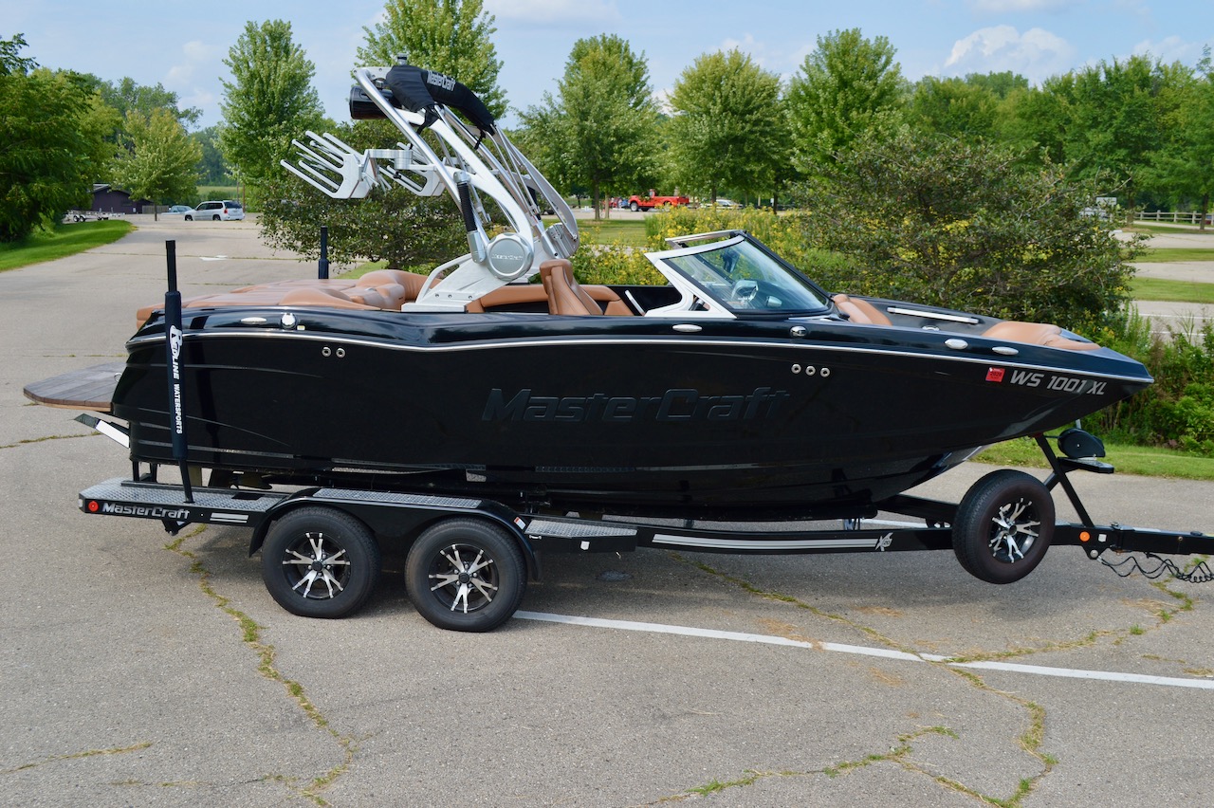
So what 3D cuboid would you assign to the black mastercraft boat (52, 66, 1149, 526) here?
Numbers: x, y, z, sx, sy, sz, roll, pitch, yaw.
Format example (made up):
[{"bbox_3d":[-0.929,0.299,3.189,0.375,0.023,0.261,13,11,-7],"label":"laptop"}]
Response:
[{"bbox_3d":[0.162,-0.655,7.872,6.567,2.720,2.550,4,10,6],"label":"black mastercraft boat"}]

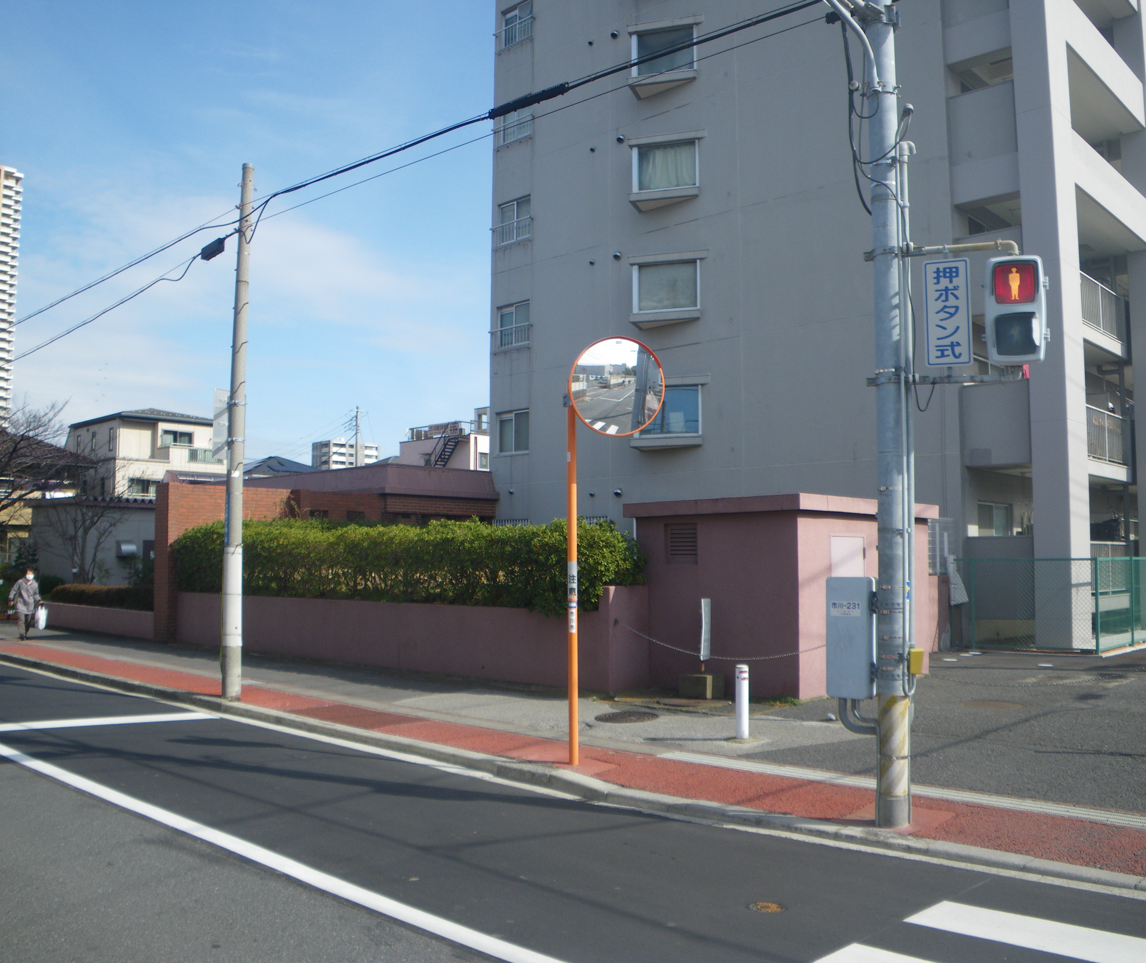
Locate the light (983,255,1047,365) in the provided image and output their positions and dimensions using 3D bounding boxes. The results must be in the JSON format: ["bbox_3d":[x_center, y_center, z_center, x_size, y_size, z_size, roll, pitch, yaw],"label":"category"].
[{"bbox_3d":[2.742,-1.063,6.437,0.350,0.675,0.200,-1,-4,16],"label":"light"}]

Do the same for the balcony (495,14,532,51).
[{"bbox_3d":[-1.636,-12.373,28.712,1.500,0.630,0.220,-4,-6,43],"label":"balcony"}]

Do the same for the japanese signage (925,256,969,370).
[{"bbox_3d":[2.235,-1.008,6.194,0.265,0.650,0.030,-1,-4,20],"label":"japanese signage"}]

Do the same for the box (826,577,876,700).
[{"bbox_3d":[1.830,1.009,6.717,0.320,0.780,0.190,-3,-5,37],"label":"box"}]

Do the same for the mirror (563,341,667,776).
[{"bbox_3d":[0.375,0.546,8.666,0.880,3.570,0.280,2,-4,-19],"label":"mirror"}]

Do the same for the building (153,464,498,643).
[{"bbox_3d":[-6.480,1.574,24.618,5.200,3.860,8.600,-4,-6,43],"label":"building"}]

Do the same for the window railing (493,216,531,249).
[{"bbox_3d":[-1.563,-6.340,26.524,1.500,0.600,0.180,-4,-6,43],"label":"window railing"}]

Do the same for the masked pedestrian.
[{"bbox_3d":[-11.072,2.486,21.015,0.580,1.500,0.400,4,-5,-41],"label":"masked pedestrian"}]

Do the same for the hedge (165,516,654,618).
[{"bbox_3d":[-3.521,1.349,17.062,11.000,1.220,1.000,-4,-6,43],"label":"hedge"}]

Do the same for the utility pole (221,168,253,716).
[{"bbox_3d":[-3.778,-0.618,11.797,0.220,6.130,0.220,-3,-5,44],"label":"utility pole"}]

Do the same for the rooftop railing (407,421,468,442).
[{"bbox_3d":[-8.388,-3.045,64.335,4.800,0.800,1.000,-4,-6,43],"label":"rooftop railing"}]

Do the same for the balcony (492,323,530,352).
[{"bbox_3d":[-1.577,-3.650,26.335,1.500,0.600,0.180,-4,-6,43],"label":"balcony"}]

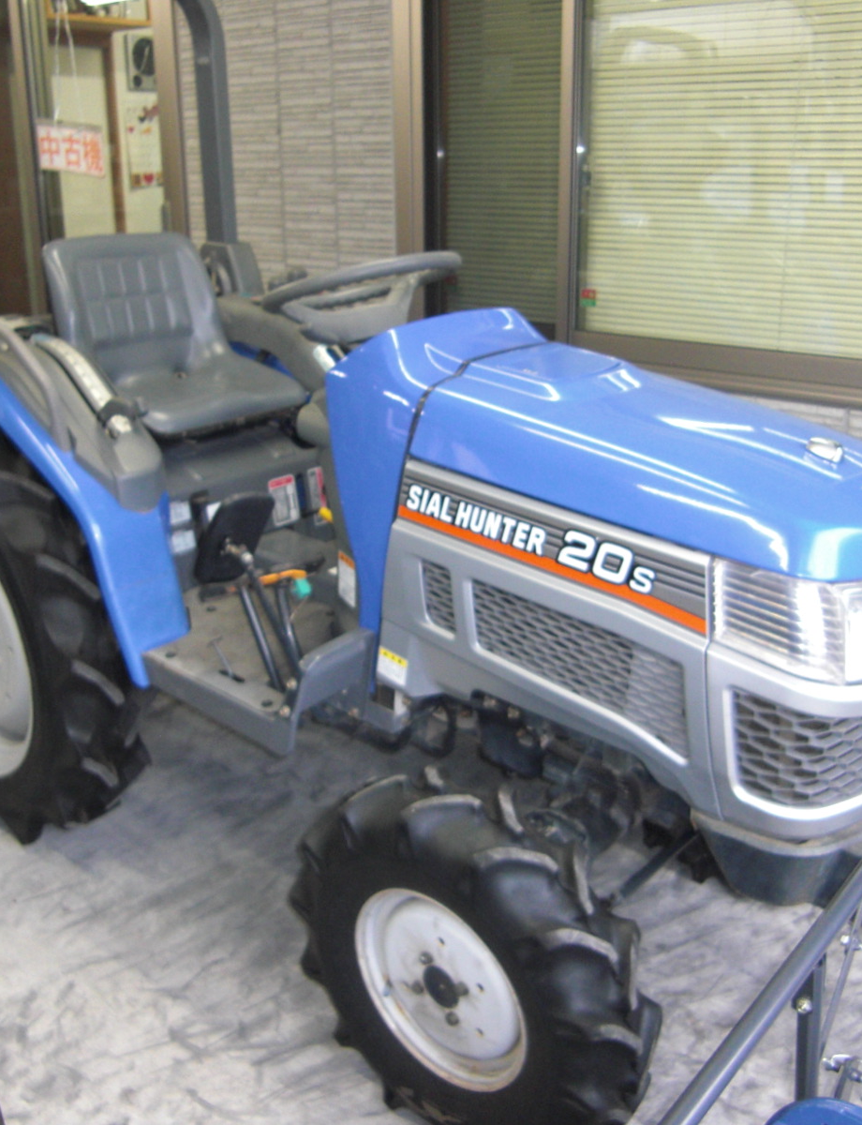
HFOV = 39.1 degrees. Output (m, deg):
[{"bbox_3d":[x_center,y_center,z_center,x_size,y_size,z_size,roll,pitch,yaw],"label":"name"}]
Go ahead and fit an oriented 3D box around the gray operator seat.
[{"bbox_3d":[-0.560,-0.493,2.635,0.423,0.398,0.459,16,24,39],"label":"gray operator seat"}]

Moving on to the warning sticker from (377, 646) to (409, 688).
[{"bbox_3d":[-0.061,0.182,2.075,0.065,0.069,0.004,16,24,39],"label":"warning sticker"}]

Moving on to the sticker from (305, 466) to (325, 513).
[{"bbox_3d":[-0.267,-0.168,2.783,0.004,0.099,0.059,7,19,42],"label":"sticker"}]

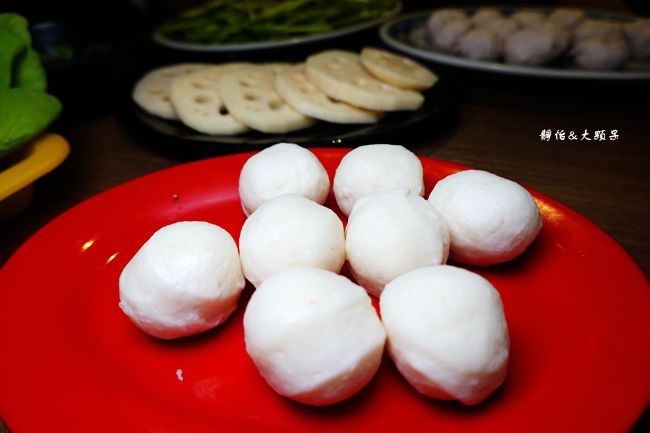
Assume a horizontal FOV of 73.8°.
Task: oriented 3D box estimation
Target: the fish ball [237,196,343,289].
[{"bbox_3d":[-0.012,0.010,0.163,0.039,0.036,0.039,0,38,0],"label":"fish ball"}]

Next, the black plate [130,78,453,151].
[{"bbox_3d":[-0.019,-0.072,0.292,0.210,0.023,0.150,-4,38,-6],"label":"black plate"}]

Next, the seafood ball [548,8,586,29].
[{"bbox_3d":[0.234,-0.184,0.418,0.037,0.035,0.037,0,38,0],"label":"seafood ball"}]

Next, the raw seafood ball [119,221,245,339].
[{"bbox_3d":[-0.050,0.022,0.153,0.042,0.039,0.041,0,37,0],"label":"raw seafood ball"}]

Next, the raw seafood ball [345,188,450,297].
[{"bbox_3d":[0.028,0.010,0.169,0.041,0.040,0.041,0,37,0],"label":"raw seafood ball"}]

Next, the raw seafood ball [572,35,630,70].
[{"bbox_3d":[0.234,-0.139,0.368,0.041,0.031,0.039,0,37,0],"label":"raw seafood ball"}]

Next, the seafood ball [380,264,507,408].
[{"bbox_3d":[0.035,0.035,0.129,0.038,0.039,0.038,0,38,0],"label":"seafood ball"}]

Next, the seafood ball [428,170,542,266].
[{"bbox_3d":[0.064,0.001,0.174,0.042,0.037,0.042,0,38,0],"label":"seafood ball"}]

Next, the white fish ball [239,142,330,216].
[{"bbox_3d":[-0.018,-0.013,0.192,0.040,0.037,0.040,0,38,0],"label":"white fish ball"}]

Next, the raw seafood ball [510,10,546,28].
[{"bbox_3d":[0.209,-0.196,0.445,0.037,0.032,0.037,0,37,0],"label":"raw seafood ball"}]

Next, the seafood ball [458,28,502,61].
[{"bbox_3d":[0.140,-0.155,0.390,0.038,0.031,0.037,0,37,0],"label":"seafood ball"}]

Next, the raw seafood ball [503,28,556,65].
[{"bbox_3d":[0.182,-0.151,0.385,0.041,0.032,0.039,0,37,0],"label":"raw seafood ball"}]

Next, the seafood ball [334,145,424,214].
[{"bbox_3d":[0.024,-0.013,0.192,0.040,0.037,0.040,0,38,0],"label":"seafood ball"}]

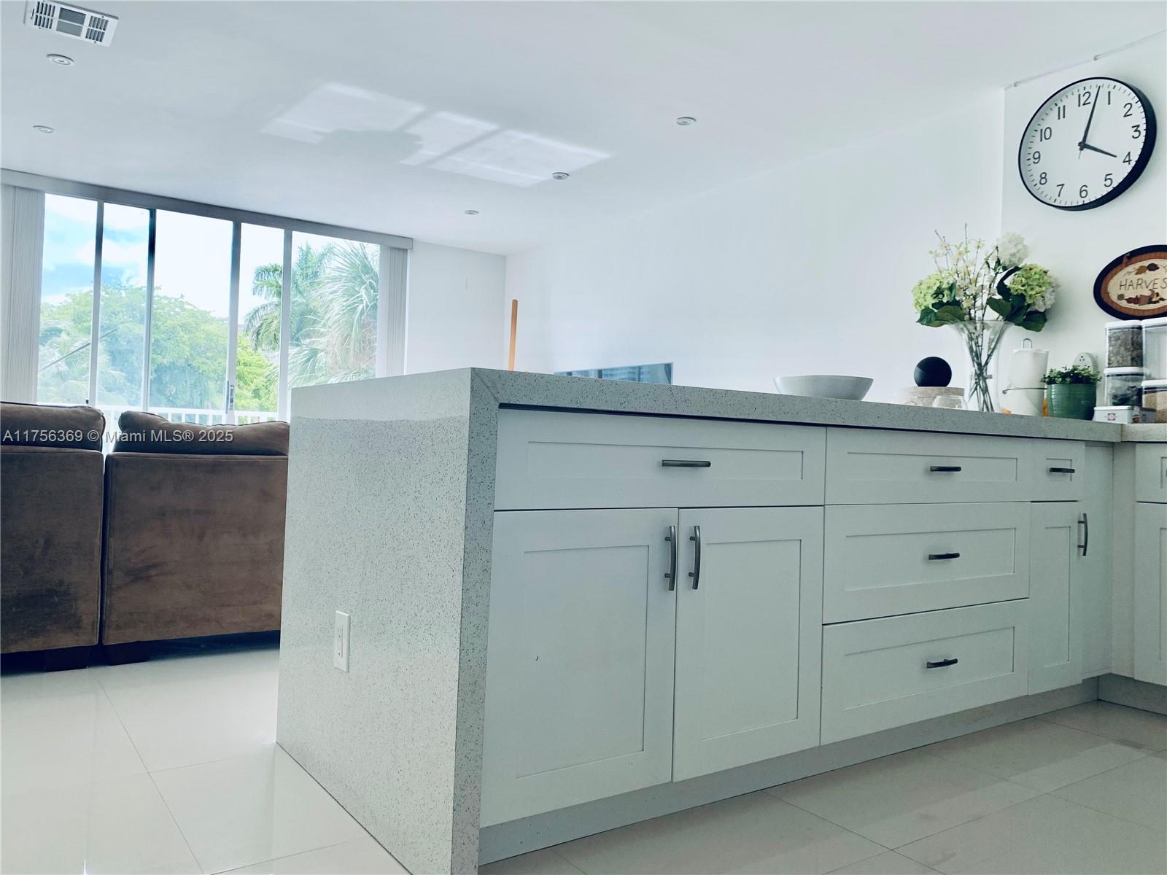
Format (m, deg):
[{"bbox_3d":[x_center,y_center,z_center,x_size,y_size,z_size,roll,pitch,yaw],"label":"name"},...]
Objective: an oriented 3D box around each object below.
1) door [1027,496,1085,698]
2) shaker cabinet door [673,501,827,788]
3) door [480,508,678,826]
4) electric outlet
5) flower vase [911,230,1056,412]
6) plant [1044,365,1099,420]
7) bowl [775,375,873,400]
[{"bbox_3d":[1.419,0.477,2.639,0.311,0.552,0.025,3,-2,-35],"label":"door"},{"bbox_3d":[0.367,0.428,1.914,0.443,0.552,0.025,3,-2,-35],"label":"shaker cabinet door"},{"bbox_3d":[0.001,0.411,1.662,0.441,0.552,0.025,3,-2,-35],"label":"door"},{"bbox_3d":[-0.537,0.458,1.948,0.008,0.126,0.079,3,-2,-35],"label":"electric outlet"},{"bbox_3d":[1.518,-0.405,3.329,0.551,0.758,0.441,1,-1,24],"label":"flower vase"},{"bbox_3d":[1.628,-0.134,2.923,0.182,0.204,0.182,3,-2,-35],"label":"plant"},{"bbox_3d":[0.701,-0.119,2.558,0.290,0.102,0.290,2,-1,0],"label":"bowl"}]

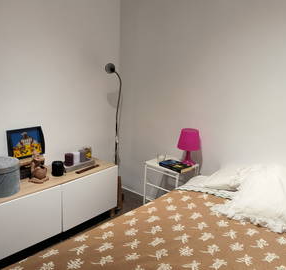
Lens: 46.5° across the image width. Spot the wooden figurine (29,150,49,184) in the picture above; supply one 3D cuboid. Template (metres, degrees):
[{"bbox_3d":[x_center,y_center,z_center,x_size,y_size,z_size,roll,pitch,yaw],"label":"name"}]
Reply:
[{"bbox_3d":[-0.768,0.226,2.440,0.144,0.220,0.137,-9,17,-39],"label":"wooden figurine"}]

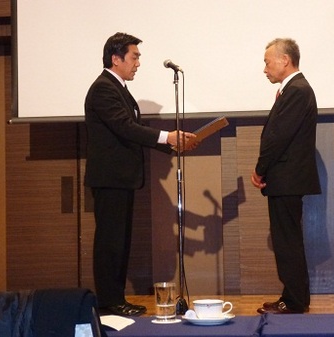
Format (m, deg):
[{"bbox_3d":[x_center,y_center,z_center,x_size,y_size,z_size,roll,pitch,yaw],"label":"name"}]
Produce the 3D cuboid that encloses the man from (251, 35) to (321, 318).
[{"bbox_3d":[0.725,0.045,5.800,0.430,1.690,0.500,-1,-2,1],"label":"man"}]

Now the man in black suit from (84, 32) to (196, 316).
[{"bbox_3d":[-0.155,0.035,5.780,0.670,1.735,0.510,-1,-2,11],"label":"man in black suit"}]

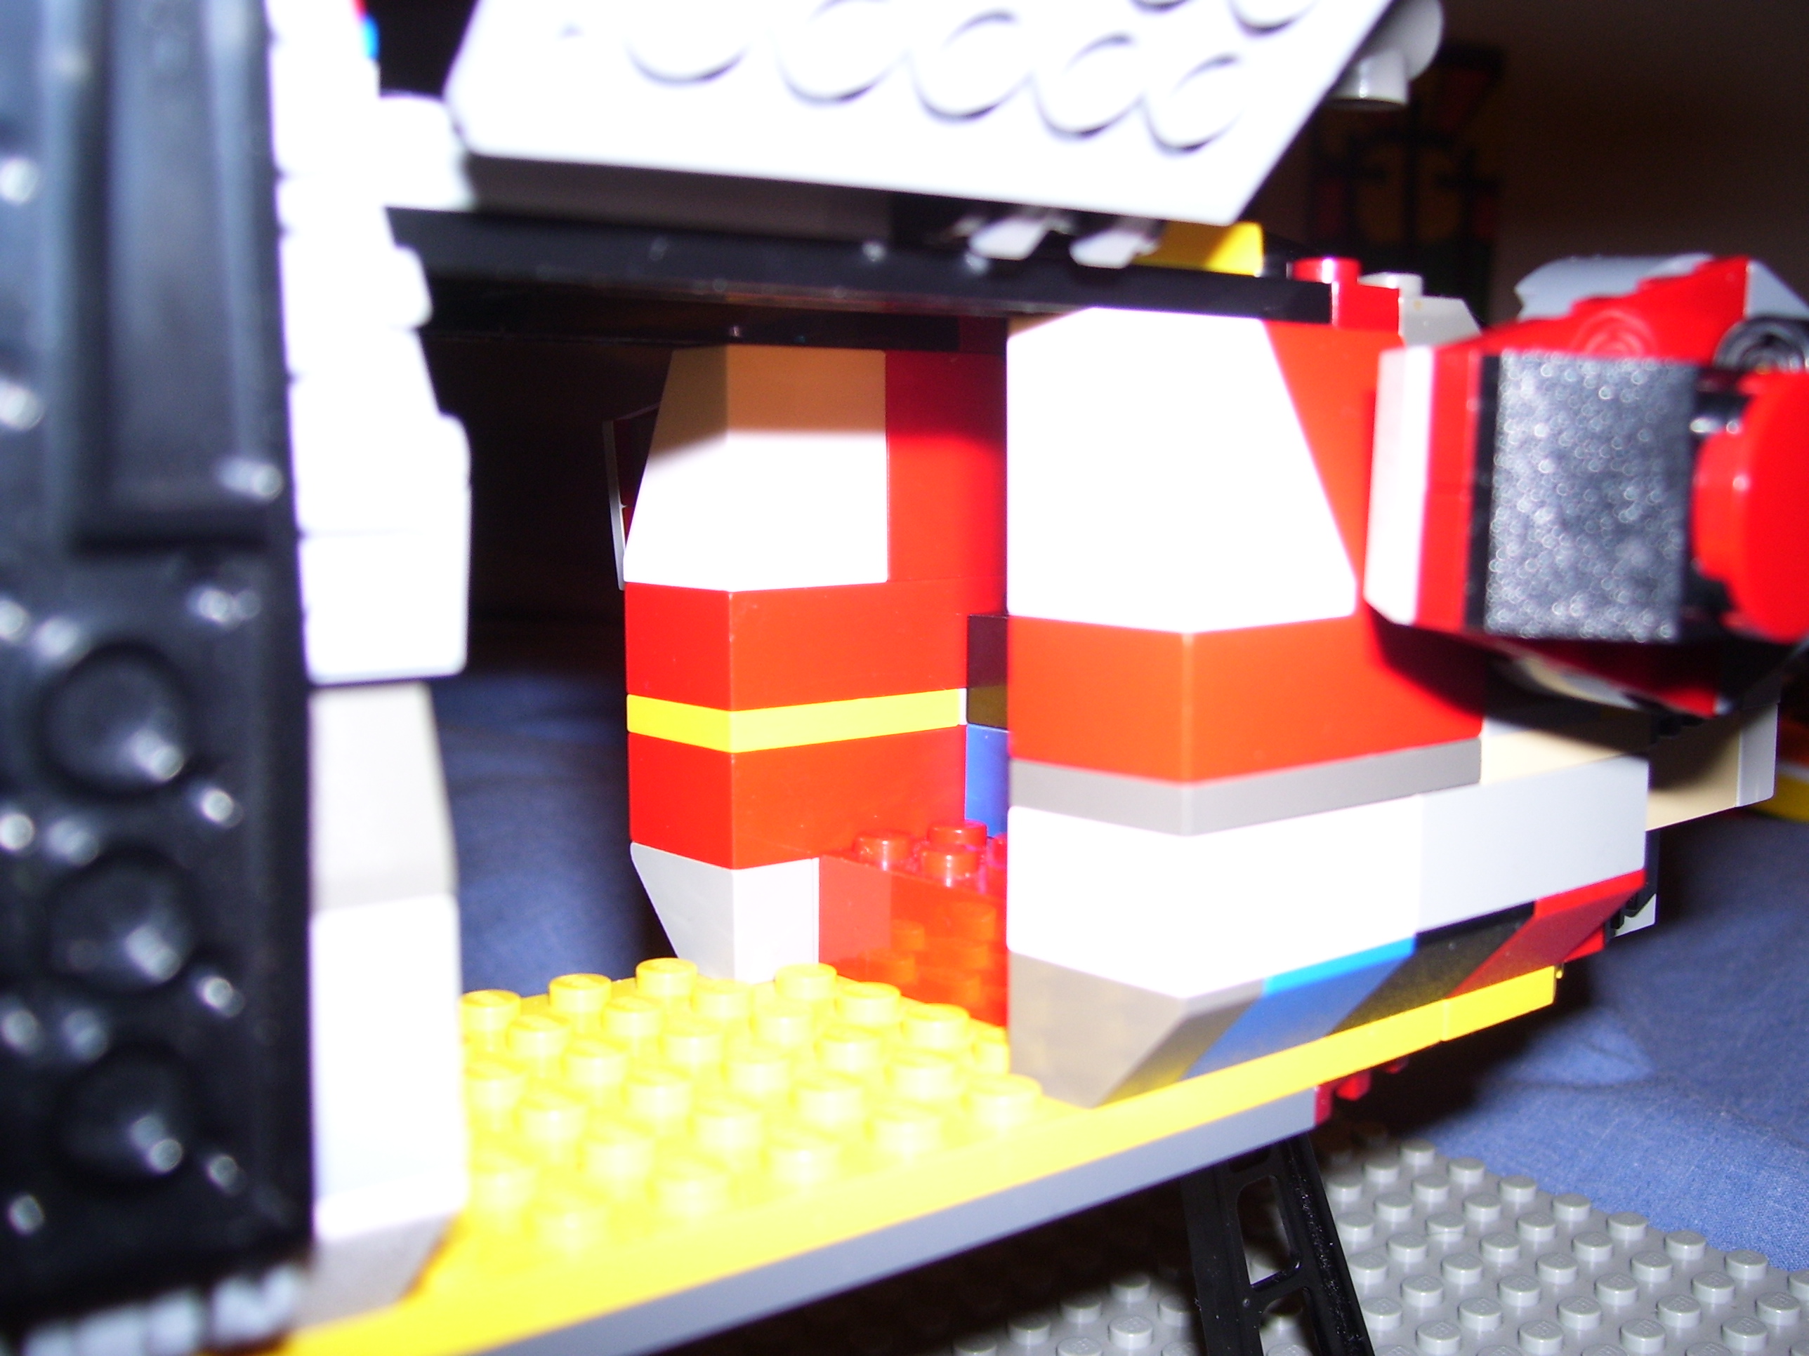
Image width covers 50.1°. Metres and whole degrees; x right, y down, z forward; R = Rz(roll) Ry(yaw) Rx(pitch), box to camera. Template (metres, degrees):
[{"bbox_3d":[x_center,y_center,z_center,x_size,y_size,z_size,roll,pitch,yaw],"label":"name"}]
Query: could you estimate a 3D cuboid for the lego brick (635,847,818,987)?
[{"bbox_3d":[-0.016,0.019,0.166,0.008,0.010,0.016,-6,8,-40],"label":"lego brick"}]

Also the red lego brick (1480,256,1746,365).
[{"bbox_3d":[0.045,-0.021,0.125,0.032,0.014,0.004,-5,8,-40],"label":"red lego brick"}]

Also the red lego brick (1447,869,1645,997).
[{"bbox_3d":[0.049,0.020,0.158,0.016,0.010,0.016,-5,8,-40],"label":"red lego brick"}]

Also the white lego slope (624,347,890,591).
[{"bbox_3d":[-0.013,-0.018,0.164,0.016,0.020,0.016,-6,8,-40],"label":"white lego slope"}]

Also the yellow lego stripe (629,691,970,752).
[{"bbox_3d":[-0.010,0.003,0.169,0.024,0.003,0.016,-5,8,-40],"label":"yellow lego stripe"}]

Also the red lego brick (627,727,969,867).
[{"bbox_3d":[-0.010,0.009,0.170,0.024,0.010,0.016,-6,8,-40],"label":"red lego brick"}]

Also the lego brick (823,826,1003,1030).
[{"bbox_3d":[0.009,0.020,0.155,0.016,0.011,0.032,-6,8,-40],"label":"lego brick"}]

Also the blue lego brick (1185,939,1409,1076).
[{"bbox_3d":[0.024,0.022,0.137,0.016,0.010,0.016,-6,8,-40],"label":"blue lego brick"}]

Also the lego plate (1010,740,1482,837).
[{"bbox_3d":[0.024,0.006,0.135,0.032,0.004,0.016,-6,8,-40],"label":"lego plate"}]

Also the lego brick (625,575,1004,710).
[{"bbox_3d":[-0.007,-0.004,0.171,0.032,0.010,0.016,-5,8,-40],"label":"lego brick"}]

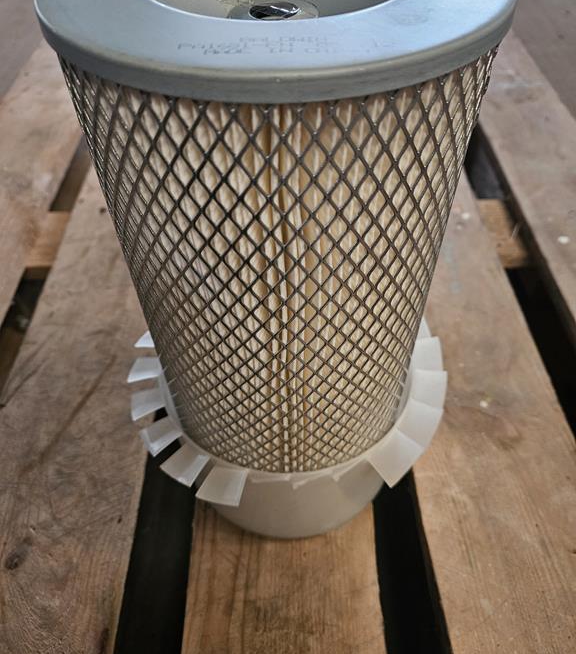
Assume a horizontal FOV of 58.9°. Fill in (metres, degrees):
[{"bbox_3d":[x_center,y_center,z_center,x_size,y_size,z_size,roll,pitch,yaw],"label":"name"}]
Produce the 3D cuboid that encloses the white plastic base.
[{"bbox_3d":[0.000,0.039,0.286,0.157,0.086,0.157,0,51,1],"label":"white plastic base"}]

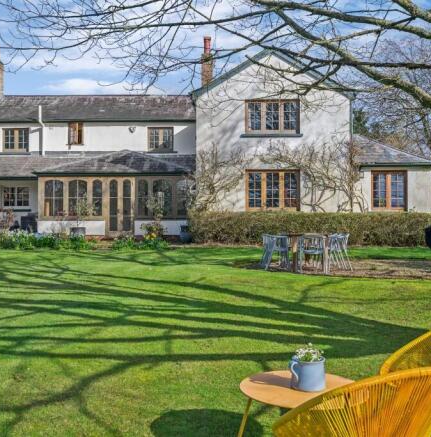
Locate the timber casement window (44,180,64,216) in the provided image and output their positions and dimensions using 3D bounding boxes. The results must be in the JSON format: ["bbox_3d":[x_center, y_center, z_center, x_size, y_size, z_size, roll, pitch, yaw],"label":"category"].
[{"bbox_3d":[-5.865,-0.729,23.200,0.747,1.330,0.100,0,0,0],"label":"timber casement window"}]

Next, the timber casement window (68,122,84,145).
[{"bbox_3d":[-5.460,-3.327,25.000,0.597,0.883,0.120,0,0,0],"label":"timber casement window"}]

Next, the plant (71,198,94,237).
[{"bbox_3d":[-4.719,0.000,22.600,0.820,1.500,0.750,0,0,0],"label":"plant"}]

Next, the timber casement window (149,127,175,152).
[{"bbox_3d":[-2.162,-3.151,25.500,1.041,1.021,0.120,0,0,0],"label":"timber casement window"}]

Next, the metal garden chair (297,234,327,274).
[{"bbox_3d":[2.091,0.738,13.550,0.580,0.830,0.580,0,0,0],"label":"metal garden chair"}]

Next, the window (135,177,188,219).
[{"bbox_3d":[-1.958,-0.756,23.200,1.949,1.512,0.120,0,0,0],"label":"window"}]

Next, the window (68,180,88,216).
[{"bbox_3d":[-4.990,-0.729,23.200,0.747,1.330,0.100,0,0,0],"label":"window"}]

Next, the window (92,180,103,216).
[{"bbox_3d":[-4.298,-0.729,23.200,0.379,1.348,0.100,0,0,0],"label":"window"}]

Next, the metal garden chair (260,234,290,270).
[{"bbox_3d":[1.280,0.720,13.550,0.570,0.760,0.560,0,0,0],"label":"metal garden chair"}]

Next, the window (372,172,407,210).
[{"bbox_3d":[6.038,-0.972,22.100,1.249,1.388,0.120,0,0,0],"label":"window"}]

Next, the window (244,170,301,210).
[{"bbox_3d":[1.995,-0.972,22.100,1.908,1.423,0.120,0,0,0],"label":"window"}]

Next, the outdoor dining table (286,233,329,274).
[{"bbox_3d":[2.000,0.750,14.100,0.870,0.770,1.600,0,0,0],"label":"outdoor dining table"}]

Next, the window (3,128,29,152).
[{"bbox_3d":[-7.821,-3.062,25.000,1.040,0.942,0.120,0,0,0],"label":"window"}]

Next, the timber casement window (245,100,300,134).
[{"bbox_3d":[1.992,-3.513,22.100,1.902,1.197,0.120,0,0,0],"label":"timber casement window"}]

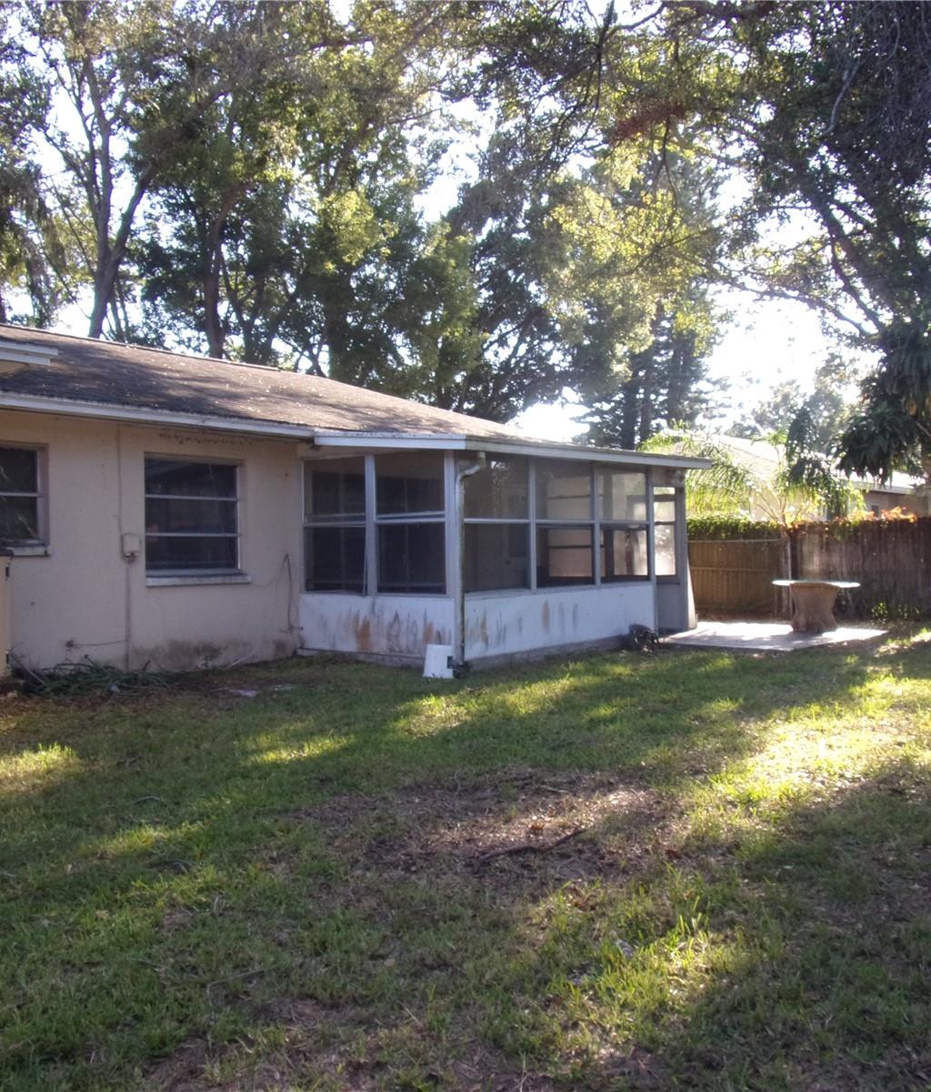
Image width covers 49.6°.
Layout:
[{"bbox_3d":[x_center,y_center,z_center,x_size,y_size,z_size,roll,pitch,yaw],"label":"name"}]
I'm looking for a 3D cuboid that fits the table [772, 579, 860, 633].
[{"bbox_3d":[5.292,0.916,15.200,1.330,0.720,1.330,-1,0,0],"label":"table"}]

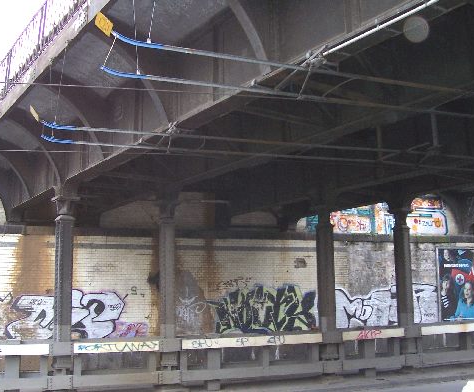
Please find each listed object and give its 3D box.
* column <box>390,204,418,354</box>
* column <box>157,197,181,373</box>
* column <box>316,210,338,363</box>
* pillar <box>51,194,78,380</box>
[{"bbox_3d":[4.839,2.458,15.980,0.420,4.351,0.420,2,-9,-19],"label":"column"},{"bbox_3d":[-1.683,2.122,13.789,0.420,4.318,0.420,2,-9,-19],"label":"column"},{"bbox_3d":[2.463,2.415,15.169,0.420,4.126,0.420,2,-9,-19],"label":"column"},{"bbox_3d":[-4.059,2.097,12.975,0.420,4.266,0.420,2,-9,-19],"label":"pillar"}]

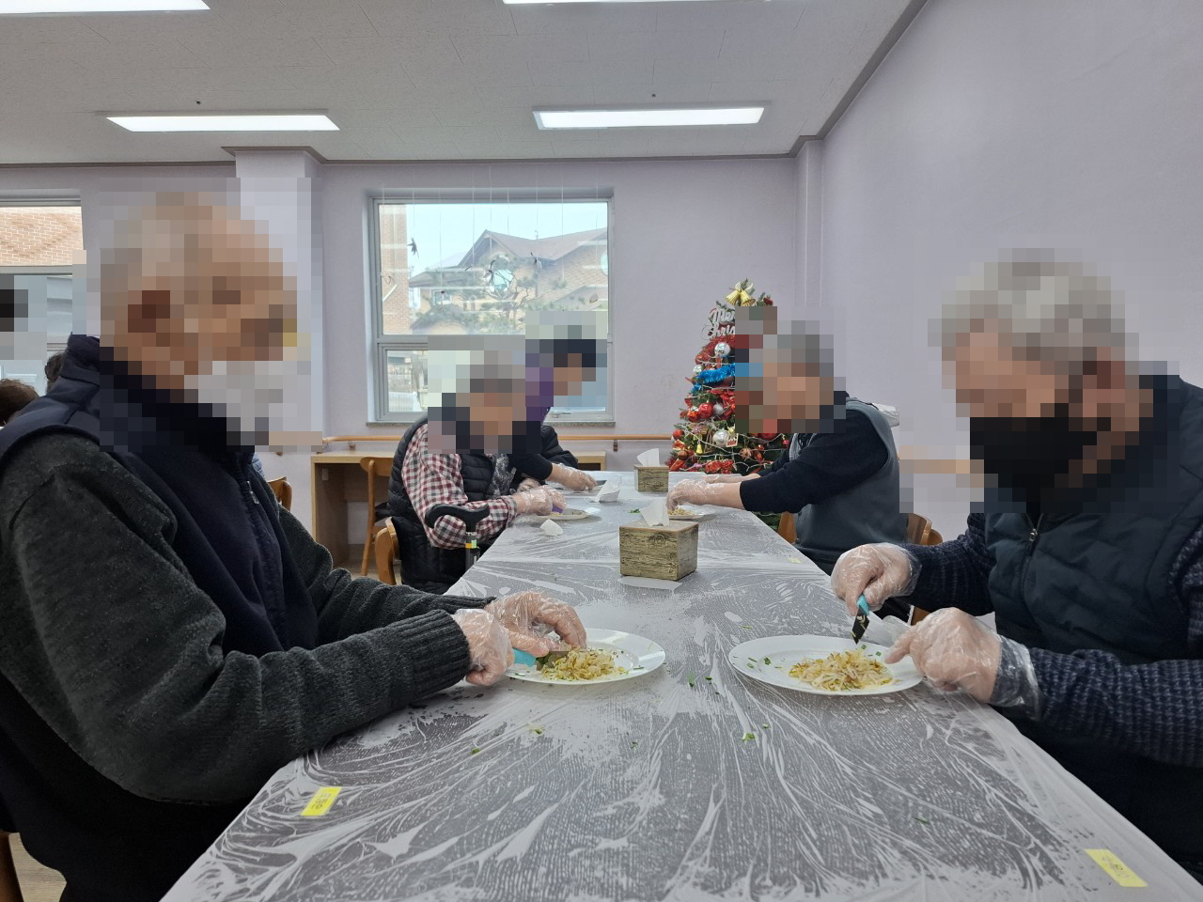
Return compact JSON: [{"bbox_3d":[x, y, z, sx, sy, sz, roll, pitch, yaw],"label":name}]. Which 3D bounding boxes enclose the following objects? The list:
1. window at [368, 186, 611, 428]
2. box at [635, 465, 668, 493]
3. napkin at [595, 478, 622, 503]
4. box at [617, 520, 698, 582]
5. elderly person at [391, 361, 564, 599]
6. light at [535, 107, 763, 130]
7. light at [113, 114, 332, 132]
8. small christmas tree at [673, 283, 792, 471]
[{"bbox_3d":[-0.725,-0.940,5.313,1.620,1.500,0.130,0,3,2],"label":"window"},{"bbox_3d":[0.183,0.101,2.897,0.112,0.085,0.101,-1,3,-3],"label":"box"},{"bbox_3d":[0.021,0.123,2.612,0.085,0.078,0.060,0,3,2],"label":"napkin"},{"bbox_3d":[0.104,0.180,1.464,0.112,0.086,0.101,1,3,25],"label":"box"},{"bbox_3d":[-0.341,0.333,2.295,0.496,1.155,0.500,0,3,2],"label":"elderly person"},{"bbox_3d":[0.273,-1.866,4.449,1.285,0.035,0.315,0,3,2],"label":"light"},{"bbox_3d":[-2.149,-1.882,4.549,1.285,0.035,0.315,0,3,2],"label":"light"},{"bbox_3d":[0.808,-0.107,4.657,0.920,1.755,0.920,0,3,2],"label":"small christmas tree"}]

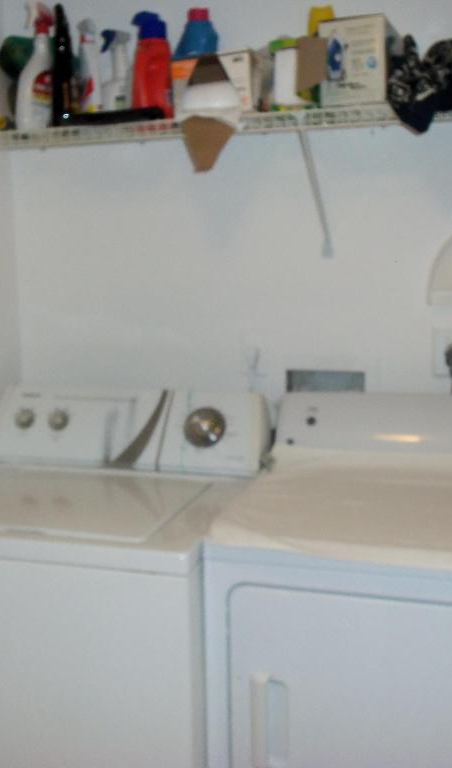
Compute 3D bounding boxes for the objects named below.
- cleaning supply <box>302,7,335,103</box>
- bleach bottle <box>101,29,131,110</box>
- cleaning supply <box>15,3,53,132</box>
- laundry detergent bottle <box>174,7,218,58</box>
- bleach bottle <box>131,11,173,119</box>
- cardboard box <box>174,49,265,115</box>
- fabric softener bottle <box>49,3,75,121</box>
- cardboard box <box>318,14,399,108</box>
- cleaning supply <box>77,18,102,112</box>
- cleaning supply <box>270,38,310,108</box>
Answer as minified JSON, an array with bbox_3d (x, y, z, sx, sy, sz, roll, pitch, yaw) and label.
[{"bbox_3d":[0.205,-0.693,1.857,0.070,0.244,0.065,1,8,17],"label":"cleaning supply"},{"bbox_3d":[-0.248,-0.691,1.951,0.085,0.228,0.060,-3,7,-13],"label":"bleach bottle"},{"bbox_3d":[-0.431,-0.709,1.930,0.088,0.274,0.060,-5,8,-28],"label":"cleaning supply"},{"bbox_3d":[-0.067,-0.723,1.966,0.130,0.283,0.095,1,8,17],"label":"laundry detergent bottle"},{"bbox_3d":[-0.159,-0.678,1.852,0.090,0.225,0.070,-4,8,-23],"label":"bleach bottle"},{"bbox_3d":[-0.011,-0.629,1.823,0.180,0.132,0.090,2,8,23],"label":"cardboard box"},{"bbox_3d":[-0.360,-0.701,1.899,0.053,0.265,0.060,3,8,26],"label":"fabric softener bottle"},{"bbox_3d":[0.289,-0.646,1.790,0.131,0.165,0.215,2,8,20],"label":"cardboard box"},{"bbox_3d":[-0.310,-0.704,1.968,0.075,0.253,0.057,-6,9,-38],"label":"cleaning supply"},{"bbox_3d":[0.139,-0.632,1.769,0.095,0.148,0.090,1,8,17],"label":"cleaning supply"}]

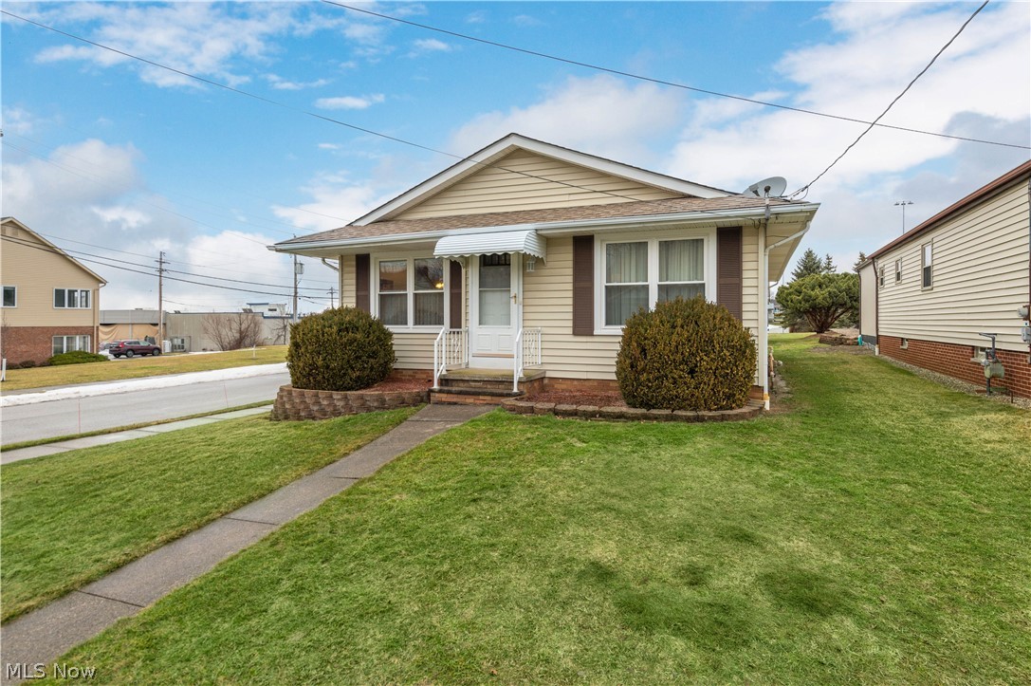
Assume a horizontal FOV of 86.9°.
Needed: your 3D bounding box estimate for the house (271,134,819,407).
[{"bbox_3d":[2.826,-1.607,16.758,10.100,4.650,16.200,1,3,24],"label":"house"}]

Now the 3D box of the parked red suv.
[{"bbox_3d":[-36.770,0.578,52.600,1.820,1.660,4.530,1,3,19],"label":"parked red suv"}]

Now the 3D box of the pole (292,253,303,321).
[{"bbox_3d":[-20.598,-4.759,51.231,0.850,10.600,0.450,1,3,24],"label":"pole"}]

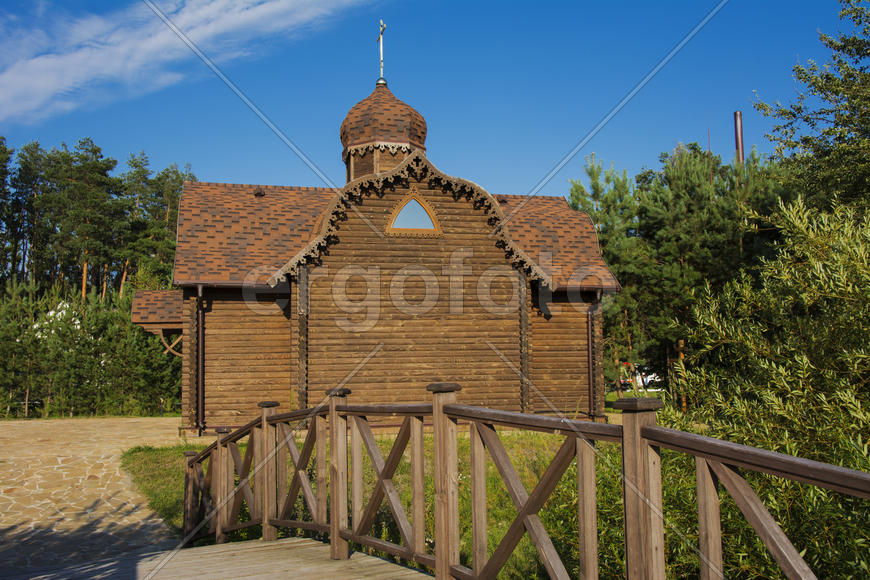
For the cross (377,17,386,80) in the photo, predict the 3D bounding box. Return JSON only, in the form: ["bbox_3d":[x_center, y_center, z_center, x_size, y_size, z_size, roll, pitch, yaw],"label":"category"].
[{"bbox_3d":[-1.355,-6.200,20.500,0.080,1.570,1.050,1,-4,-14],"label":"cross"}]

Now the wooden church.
[{"bbox_3d":[-1.902,-1.261,21.972,11.858,9.500,8.833,0,-5,-14],"label":"wooden church"}]

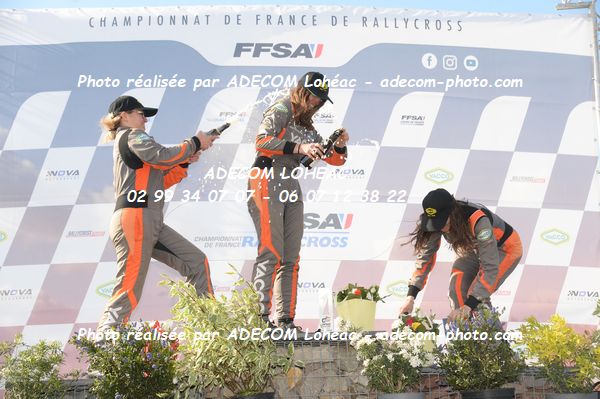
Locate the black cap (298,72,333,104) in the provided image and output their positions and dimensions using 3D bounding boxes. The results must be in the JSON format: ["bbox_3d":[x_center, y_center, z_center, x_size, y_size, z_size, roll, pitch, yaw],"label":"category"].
[{"bbox_3d":[0.095,-0.659,7.450,0.275,0.135,0.180,37,13,34],"label":"black cap"}]

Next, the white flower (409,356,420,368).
[{"bbox_3d":[0.622,0.885,6.780,0.063,0.060,0.055,-1,-7,6],"label":"white flower"}]

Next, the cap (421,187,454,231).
[{"bbox_3d":[0.777,0.045,7.200,0.180,0.145,0.270,-8,31,33],"label":"cap"}]

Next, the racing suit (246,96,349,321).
[{"bbox_3d":[-0.009,0.042,7.460,0.420,1.370,0.520,-9,-14,42],"label":"racing suit"}]

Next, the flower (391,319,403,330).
[{"bbox_3d":[0.552,0.716,7.150,0.065,0.062,0.060,0,-10,0],"label":"flower"}]

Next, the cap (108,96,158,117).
[{"bbox_3d":[-0.973,-0.542,7.300,0.280,0.130,0.180,1,-7,-12],"label":"cap"}]

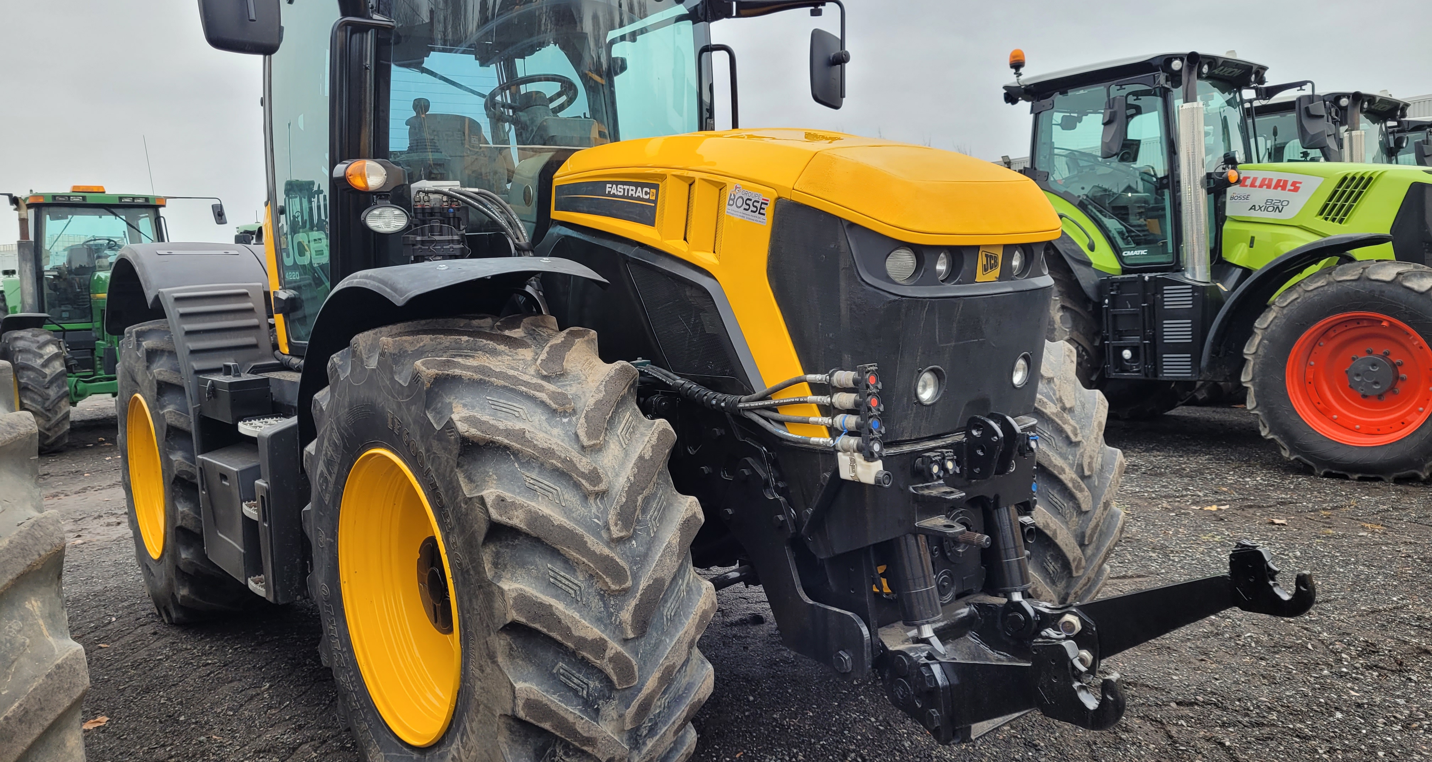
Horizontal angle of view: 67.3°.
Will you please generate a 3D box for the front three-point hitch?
[{"bbox_3d":[0.899,0.627,2.656,0.939,0.374,0.768,-7,6,-38],"label":"front three-point hitch"}]

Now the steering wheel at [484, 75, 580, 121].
[{"bbox_3d":[-0.759,-1.152,4.482,0.404,0.081,0.404,-7,-13,-38],"label":"steering wheel"}]

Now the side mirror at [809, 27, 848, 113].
[{"bbox_3d":[0.501,-1.416,4.887,0.091,0.333,0.242,1,6,40],"label":"side mirror"}]

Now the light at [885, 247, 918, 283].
[{"bbox_3d":[0.439,-0.282,2.646,0.091,0.091,0.081,-5,5,-23],"label":"light"}]

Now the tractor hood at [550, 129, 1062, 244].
[{"bbox_3d":[0.216,-0.589,3.335,0.768,0.434,1.555,-7,6,-38],"label":"tractor hood"}]

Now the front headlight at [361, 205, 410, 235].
[{"bbox_3d":[-1.043,-0.508,3.390,0.151,0.099,0.086,-6,6,-30],"label":"front headlight"}]

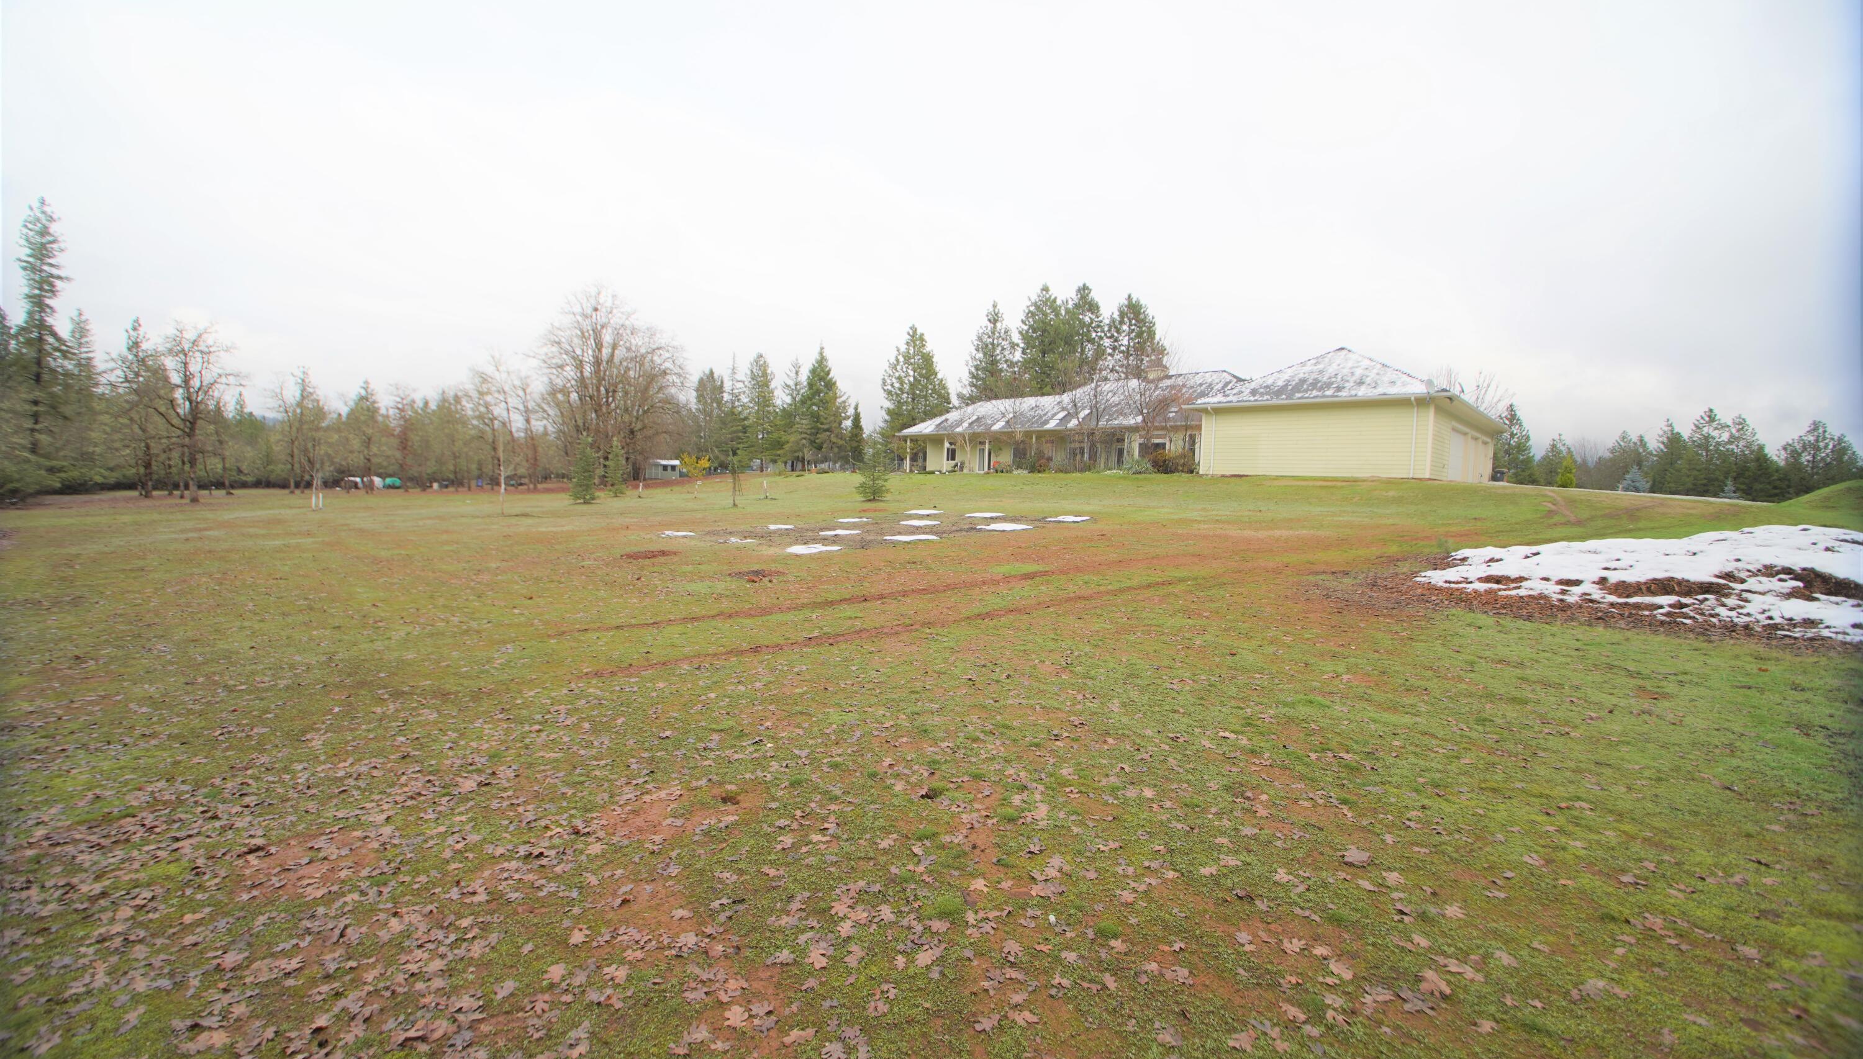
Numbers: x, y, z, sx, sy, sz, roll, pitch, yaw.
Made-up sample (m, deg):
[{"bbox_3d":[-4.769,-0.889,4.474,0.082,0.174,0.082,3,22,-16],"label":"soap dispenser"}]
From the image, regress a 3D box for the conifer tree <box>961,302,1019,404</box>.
[{"bbox_3d":[6.047,-14.559,69.000,6.200,17.470,6.200,1,4,0],"label":"conifer tree"}]

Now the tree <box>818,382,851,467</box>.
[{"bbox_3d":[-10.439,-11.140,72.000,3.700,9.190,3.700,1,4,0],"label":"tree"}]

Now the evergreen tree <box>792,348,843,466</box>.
[{"bbox_3d":[-12.005,-12.719,71.491,5.600,13.010,5.600,1,4,0],"label":"evergreen tree"}]

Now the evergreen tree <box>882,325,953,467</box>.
[{"bbox_3d":[-1.320,-11.947,61.000,6.400,13.070,6.400,1,4,0],"label":"evergreen tree"}]

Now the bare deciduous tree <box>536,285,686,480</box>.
[{"bbox_3d":[-29.511,-13.098,61.298,13.800,17.930,13.800,1,4,0],"label":"bare deciduous tree"}]

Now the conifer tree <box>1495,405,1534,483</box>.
[{"bbox_3d":[51.872,-7.661,60.000,4.200,7.010,4.200,1,4,0],"label":"conifer tree"}]

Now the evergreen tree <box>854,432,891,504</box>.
[{"bbox_3d":[-2.292,-2.423,26.395,1.400,2.670,1.400,1,4,0],"label":"evergreen tree"}]

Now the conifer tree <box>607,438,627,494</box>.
[{"bbox_3d":[-18.188,-3.612,38.869,1.300,3.350,1.300,1,4,0],"label":"conifer tree"}]

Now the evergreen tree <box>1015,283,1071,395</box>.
[{"bbox_3d":[12.559,-16.203,73.193,7.000,20.620,7.000,1,4,0],"label":"evergreen tree"}]

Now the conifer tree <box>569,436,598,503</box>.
[{"bbox_3d":[-17.507,-2.999,33.869,1.500,3.360,1.500,1,4,0],"label":"conifer tree"}]

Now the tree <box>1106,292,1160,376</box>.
[{"bbox_3d":[20.081,-14.354,67.000,5.800,17.980,5.800,1,4,0],"label":"tree"}]

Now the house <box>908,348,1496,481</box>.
[{"bbox_3d":[13.774,-7.648,48.748,41.690,7.620,23.180,6,6,45],"label":"house"}]

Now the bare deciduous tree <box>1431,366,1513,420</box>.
[{"bbox_3d":[42.494,-8.258,53.000,6.600,9.180,6.600,1,4,0],"label":"bare deciduous tree"}]

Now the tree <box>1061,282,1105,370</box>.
[{"bbox_3d":[15.454,-15.454,69.000,5.400,19.560,5.400,1,4,0],"label":"tree"}]

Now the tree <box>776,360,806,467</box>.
[{"bbox_3d":[-15.293,-12.811,74.000,3.600,12.170,3.600,1,4,0],"label":"tree"}]

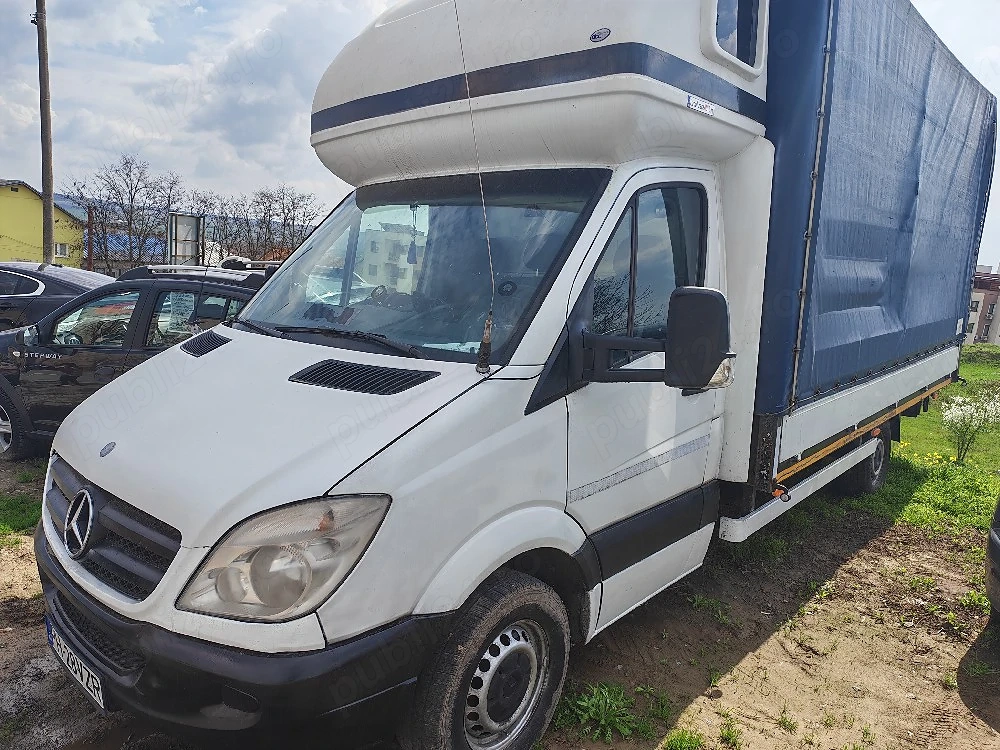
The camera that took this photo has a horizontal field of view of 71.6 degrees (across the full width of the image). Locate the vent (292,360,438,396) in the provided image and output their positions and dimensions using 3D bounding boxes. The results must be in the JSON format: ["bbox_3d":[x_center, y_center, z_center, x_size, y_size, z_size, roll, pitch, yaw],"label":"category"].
[{"bbox_3d":[-0.436,0.007,2.198,0.481,0.035,0.153,7,31,26],"label":"vent"}]

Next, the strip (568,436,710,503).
[{"bbox_3d":[0.597,0.353,2.749,0.012,0.048,1.055,10,13,41],"label":"strip"}]

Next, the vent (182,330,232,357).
[{"bbox_3d":[-1.236,-0.132,2.913,0.153,0.035,0.481,-26,21,-26],"label":"vent"}]

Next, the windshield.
[{"bbox_3d":[-0.464,-0.500,2.887,1.720,1.050,0.150,10,-32,41],"label":"windshield"}]

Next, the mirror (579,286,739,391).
[{"bbox_3d":[0.501,-0.118,2.232,0.440,0.325,0.270,10,13,41],"label":"mirror"}]

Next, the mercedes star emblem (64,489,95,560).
[{"bbox_3d":[-1.370,0.482,2.255,0.207,0.207,0.030,11,-3,42],"label":"mercedes star emblem"}]

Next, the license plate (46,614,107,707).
[{"bbox_3d":[-1.415,0.945,2.295,0.520,0.112,0.018,11,16,42],"label":"license plate"}]

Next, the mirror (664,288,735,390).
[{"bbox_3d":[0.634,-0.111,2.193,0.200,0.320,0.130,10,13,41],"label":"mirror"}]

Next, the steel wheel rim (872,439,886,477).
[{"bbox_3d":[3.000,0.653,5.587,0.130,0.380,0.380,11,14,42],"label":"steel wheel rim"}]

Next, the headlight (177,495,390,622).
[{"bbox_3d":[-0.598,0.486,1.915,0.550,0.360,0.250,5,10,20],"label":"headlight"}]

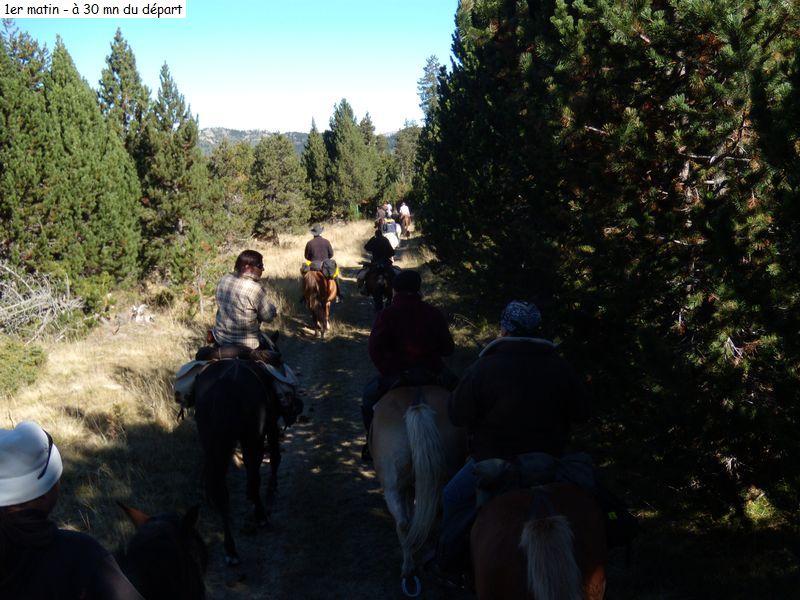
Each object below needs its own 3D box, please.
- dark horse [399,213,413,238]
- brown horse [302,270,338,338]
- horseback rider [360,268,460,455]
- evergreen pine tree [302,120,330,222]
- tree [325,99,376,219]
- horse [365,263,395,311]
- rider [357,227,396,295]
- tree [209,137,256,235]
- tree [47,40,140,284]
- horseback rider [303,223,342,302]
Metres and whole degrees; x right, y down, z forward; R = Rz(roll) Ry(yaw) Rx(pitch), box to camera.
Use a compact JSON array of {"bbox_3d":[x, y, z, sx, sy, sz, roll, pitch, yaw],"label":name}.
[{"bbox_3d":[0.398,-4.628,51.000,0.620,1.600,2.200,0,6,3],"label":"dark horse"},{"bbox_3d":[-1.627,-0.053,17.700,0.620,1.650,2.200,1,6,6],"label":"brown horse"},{"bbox_3d":[0.096,0.496,6.400,0.780,1.500,0.700,0,6,-3],"label":"horseback rider"},{"bbox_3d":[-5.688,-8.649,56.000,2.300,7.000,2.300,0,6,0],"label":"evergreen pine tree"},{"bbox_3d":[-3.451,-9.794,58.000,3.800,8.400,3.800,0,6,0],"label":"tree"},{"bbox_3d":[-0.443,-0.170,18.900,0.620,1.620,2.200,0,6,2],"label":"horse"},{"bbox_3d":[-0.478,-0.856,18.500,0.850,1.500,0.680,0,6,2],"label":"rider"},{"bbox_3d":[-7.291,-4.695,36.000,2.500,4.700,2.500,0,6,0],"label":"tree"},{"bbox_3d":[-8.501,-3.773,23.000,2.800,7.000,2.800,0,6,0],"label":"tree"},{"bbox_3d":[-1.630,-0.789,17.500,0.800,1.680,0.680,1,6,5],"label":"horseback rider"}]

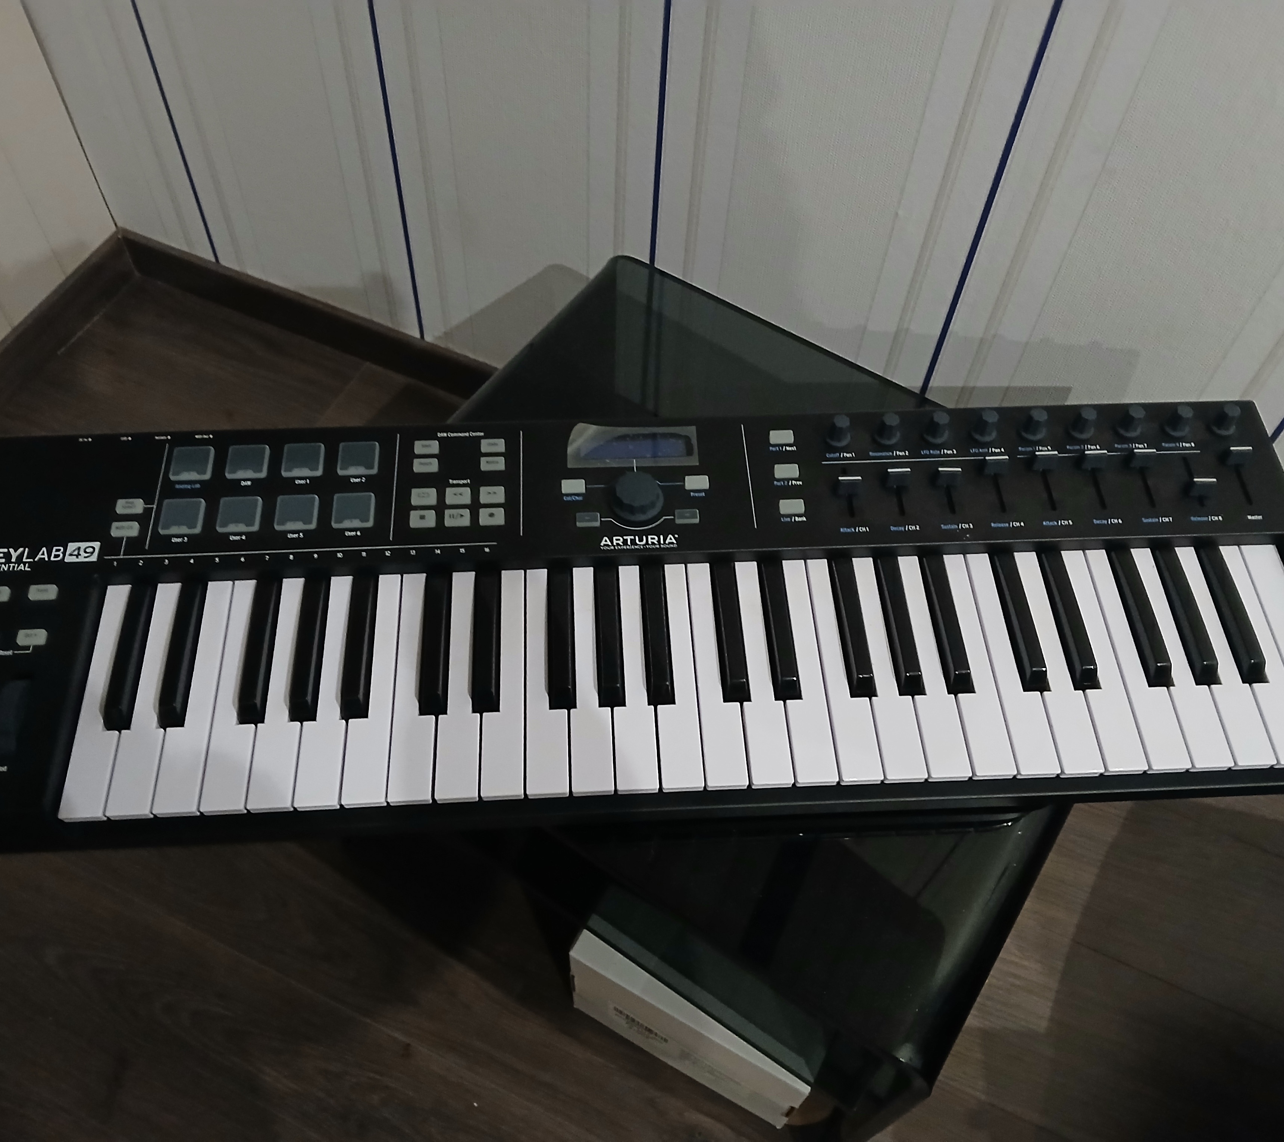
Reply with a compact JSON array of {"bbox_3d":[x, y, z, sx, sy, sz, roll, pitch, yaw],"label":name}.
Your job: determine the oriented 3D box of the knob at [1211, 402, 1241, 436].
[{"bbox_3d":[0.360,-0.094,0.706,0.015,0.016,0.015,-2,59,-3],"label":"knob"}]

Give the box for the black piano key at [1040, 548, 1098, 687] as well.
[{"bbox_3d":[0.243,0.024,0.647,0.014,0.011,0.089,-2,59,-3],"label":"black piano key"}]

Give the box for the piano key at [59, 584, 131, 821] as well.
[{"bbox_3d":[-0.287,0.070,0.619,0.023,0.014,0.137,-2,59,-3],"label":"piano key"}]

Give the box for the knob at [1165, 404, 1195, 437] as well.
[{"bbox_3d":[0.331,-0.093,0.704,0.015,0.016,0.015,-2,59,-3],"label":"knob"}]

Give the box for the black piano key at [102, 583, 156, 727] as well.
[{"bbox_3d":[-0.278,0.042,0.622,0.014,0.011,0.089,-2,59,-3],"label":"black piano key"}]

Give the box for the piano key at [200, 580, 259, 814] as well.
[{"bbox_3d":[-0.217,0.066,0.621,0.023,0.010,0.136,-2,59,-3],"label":"piano key"}]

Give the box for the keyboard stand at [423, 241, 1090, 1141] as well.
[{"bbox_3d":[0.054,0.105,0.877,0.463,0.380,0.404,29,61,16],"label":"keyboard stand"}]

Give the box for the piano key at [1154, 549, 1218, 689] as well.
[{"bbox_3d":[0.311,0.022,0.651,0.014,0.012,0.089,-2,59,-3],"label":"piano key"}]

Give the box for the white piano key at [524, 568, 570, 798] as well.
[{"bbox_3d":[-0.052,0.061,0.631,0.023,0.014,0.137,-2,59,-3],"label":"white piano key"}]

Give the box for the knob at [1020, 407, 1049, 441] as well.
[{"bbox_3d":[0.240,-0.090,0.696,0.015,0.015,0.015,-2,60,-3],"label":"knob"}]

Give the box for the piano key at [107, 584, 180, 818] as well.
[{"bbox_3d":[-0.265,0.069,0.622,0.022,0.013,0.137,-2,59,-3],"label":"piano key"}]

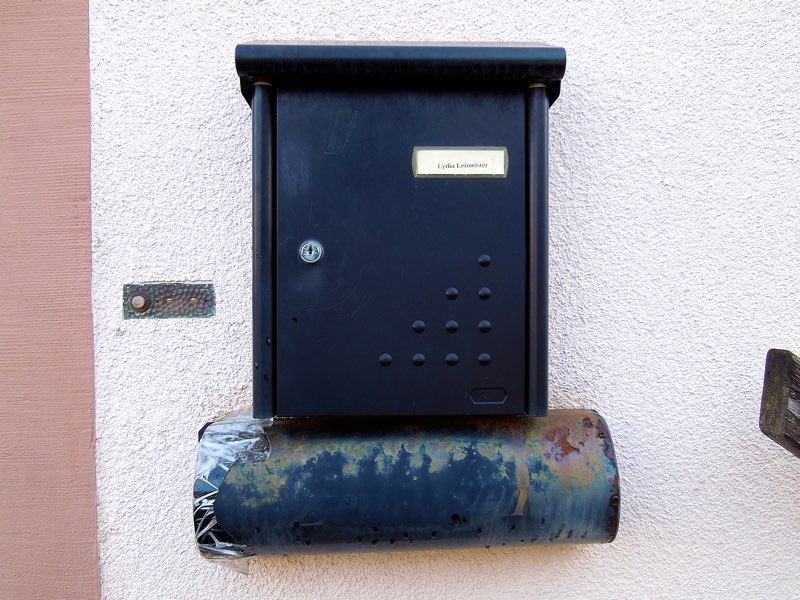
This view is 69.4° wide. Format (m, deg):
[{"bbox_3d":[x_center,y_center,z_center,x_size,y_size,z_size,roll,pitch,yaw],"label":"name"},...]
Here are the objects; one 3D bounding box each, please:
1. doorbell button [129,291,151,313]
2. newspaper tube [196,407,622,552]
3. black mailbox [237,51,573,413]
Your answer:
[{"bbox_3d":[-0.292,0.002,0.650,0.025,0.025,0.013,0,1,-2],"label":"doorbell button"},{"bbox_3d":[0.001,0.184,0.606,0.415,0.128,0.122,0,1,-2],"label":"newspaper tube"},{"bbox_3d":[0.000,-0.086,0.615,0.322,0.405,0.095,0,1,-2],"label":"black mailbox"}]

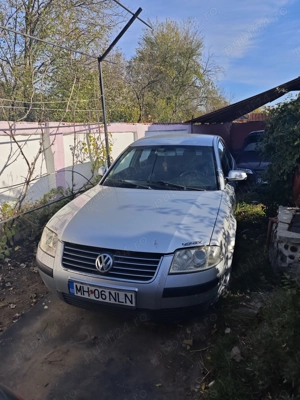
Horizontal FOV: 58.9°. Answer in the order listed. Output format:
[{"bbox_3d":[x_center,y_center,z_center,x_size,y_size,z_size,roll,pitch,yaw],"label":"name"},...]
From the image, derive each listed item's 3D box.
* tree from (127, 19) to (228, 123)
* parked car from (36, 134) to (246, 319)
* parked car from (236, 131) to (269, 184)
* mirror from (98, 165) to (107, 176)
[{"bbox_3d":[1.636,-6.490,15.810,6.000,7.750,5.800,0,14,6],"label":"tree"},{"bbox_3d":[0.406,-0.203,3.933,1.800,1.462,4.680,3,15,19],"label":"parked car"},{"bbox_3d":[3.361,-1.159,7.386,1.740,1.460,4.200,5,15,23],"label":"parked car"},{"bbox_3d":[-0.613,-0.395,3.577,0.210,0.160,0.130,3,15,19],"label":"mirror"}]

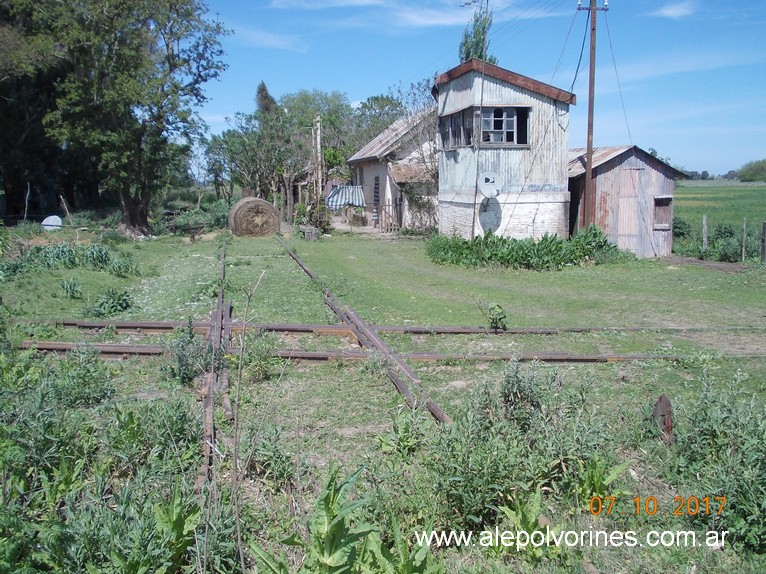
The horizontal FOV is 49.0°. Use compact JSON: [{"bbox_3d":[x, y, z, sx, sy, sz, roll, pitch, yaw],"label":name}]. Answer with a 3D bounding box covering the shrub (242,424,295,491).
[{"bbox_3d":[-0.724,1.057,5.275,0.310,0.340,0.280,-1,7,-8],"label":"shrub"}]

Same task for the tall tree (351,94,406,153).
[{"bbox_3d":[-0.266,-7.449,47.439,4.000,6.579,4.000,0,7,0],"label":"tall tree"}]

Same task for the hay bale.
[{"bbox_3d":[-4.535,-2.464,29.407,1.500,1.330,1.250,-3,8,-20],"label":"hay bale"}]

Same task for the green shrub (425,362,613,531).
[{"bbox_3d":[0.830,0.905,5.104,1.040,0.660,1.100,1,7,9],"label":"green shrub"}]

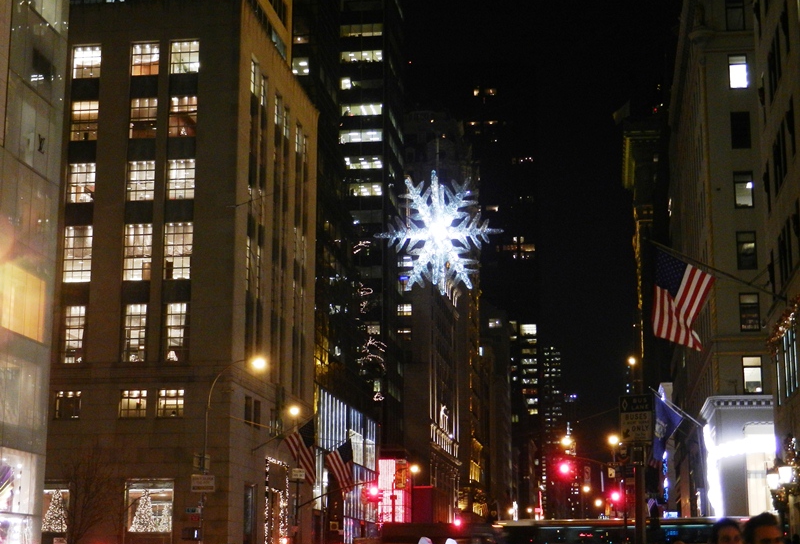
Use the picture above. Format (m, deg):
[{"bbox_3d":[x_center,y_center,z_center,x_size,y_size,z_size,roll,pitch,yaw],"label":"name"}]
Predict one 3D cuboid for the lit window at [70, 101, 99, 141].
[{"bbox_3d":[-22.018,-10.569,96.762,2.040,2.940,0.300,-2,-12,8],"label":"lit window"}]

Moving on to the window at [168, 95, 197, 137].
[{"bbox_3d":[-14.997,-10.697,95.711,2.000,2.980,0.300,-2,-12,8],"label":"window"}]

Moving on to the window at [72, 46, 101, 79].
[{"bbox_3d":[-21.844,-14.641,96.785,2.012,2.395,0.250,-2,-12,8],"label":"window"}]

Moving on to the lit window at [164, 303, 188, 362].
[{"bbox_3d":[-14.799,4.004,91.917,1.545,4.013,0.250,-2,-12,8],"label":"lit window"}]

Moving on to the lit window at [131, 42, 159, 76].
[{"bbox_3d":[-17.816,-14.938,97.039,2.070,2.520,0.300,-2,-12,8],"label":"lit window"}]

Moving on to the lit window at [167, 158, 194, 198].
[{"bbox_3d":[-14.860,-6.272,94.020,1.960,2.880,0.250,-2,-12,8],"label":"lit window"}]

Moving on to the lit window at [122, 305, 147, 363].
[{"bbox_3d":[-17.786,4.064,93.025,1.570,3.960,0.300,-2,-12,8],"label":"lit window"}]

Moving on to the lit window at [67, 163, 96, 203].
[{"bbox_3d":[-21.825,-6.125,95.048,2.026,2.862,0.250,-2,-12,8],"label":"lit window"}]

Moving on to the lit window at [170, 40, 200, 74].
[{"bbox_3d":[-14.848,-14.813,95.759,2.075,2.479,0.250,-2,-12,8],"label":"lit window"}]

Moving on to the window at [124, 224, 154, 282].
[{"bbox_3d":[-17.661,-1.314,93.435,1.936,3.867,0.250,-2,-12,8],"label":"window"}]

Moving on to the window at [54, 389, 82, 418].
[{"bbox_3d":[-22.171,8.848,92.689,1.840,1.940,0.300,-2,-12,8],"label":"window"}]

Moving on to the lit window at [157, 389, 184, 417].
[{"bbox_3d":[-15.143,8.680,91.646,1.840,1.870,0.300,-2,-12,8],"label":"lit window"}]

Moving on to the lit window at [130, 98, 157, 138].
[{"bbox_3d":[-17.791,-10.657,96.132,1.970,2.960,0.300,-2,-12,8],"label":"lit window"}]

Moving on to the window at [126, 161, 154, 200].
[{"bbox_3d":[-17.774,-6.266,95.203,1.940,2.900,0.300,-2,-12,8],"label":"window"}]

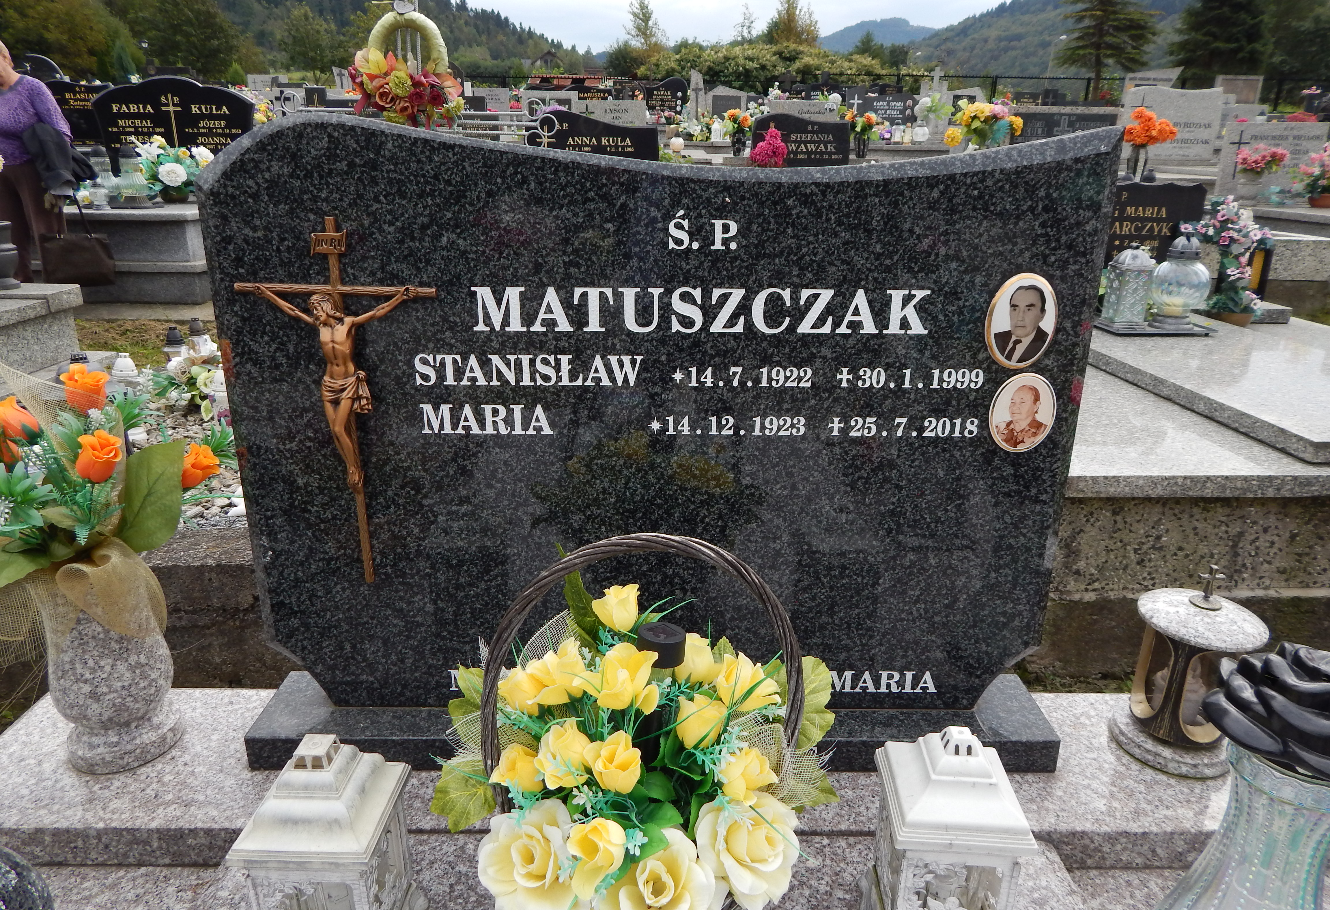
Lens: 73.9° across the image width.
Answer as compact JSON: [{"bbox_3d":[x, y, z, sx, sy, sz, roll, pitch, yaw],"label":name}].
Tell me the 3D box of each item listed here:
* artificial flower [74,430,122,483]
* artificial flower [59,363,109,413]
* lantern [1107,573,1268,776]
[{"bbox_3d":[-0.697,0.001,1.087,0.050,0.063,0.050,0,17,0],"label":"artificial flower"},{"bbox_3d":[-0.734,-0.084,1.116,0.054,0.062,0.054,0,17,0],"label":"artificial flower"},{"bbox_3d":[0.720,0.279,1.207,0.165,0.272,0.165,0,17,0],"label":"lantern"}]

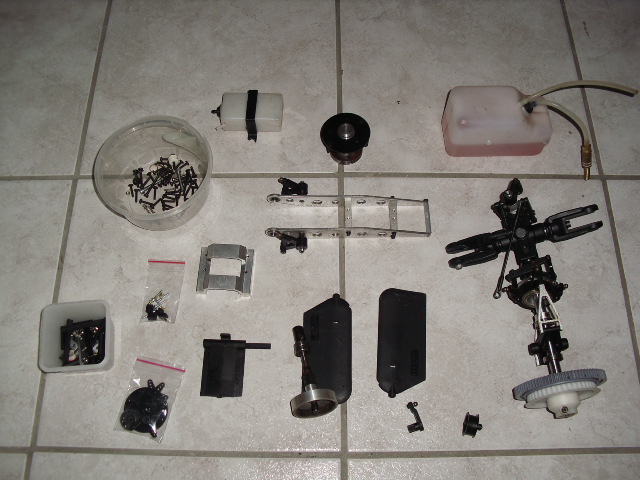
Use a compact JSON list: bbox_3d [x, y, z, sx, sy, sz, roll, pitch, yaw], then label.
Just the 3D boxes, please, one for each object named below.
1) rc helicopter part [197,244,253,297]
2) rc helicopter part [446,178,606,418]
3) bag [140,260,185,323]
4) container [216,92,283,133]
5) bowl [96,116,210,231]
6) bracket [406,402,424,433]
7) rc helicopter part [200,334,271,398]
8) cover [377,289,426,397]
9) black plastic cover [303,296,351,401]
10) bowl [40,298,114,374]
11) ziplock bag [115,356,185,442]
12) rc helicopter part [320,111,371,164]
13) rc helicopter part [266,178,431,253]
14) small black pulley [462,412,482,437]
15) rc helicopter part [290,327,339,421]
[{"bbox_3d":[-0.101,0.031,0.711,0.057,0.014,0.053,3,66,1],"label":"rc helicopter part"},{"bbox_3d":[0.219,0.043,0.666,0.159,0.093,0.258,-4,66,-2],"label":"rc helicopter part"},{"bbox_3d":[-0.167,0.054,0.703,0.039,0.009,0.070,3,66,1],"label":"bag"},{"bbox_3d":[-0.080,-0.151,0.786,0.072,0.028,0.037,0,65,0],"label":"container"},{"bbox_3d":[-0.179,-0.069,0.737,0.130,0.046,0.130,0,66,-1],"label":"bowl"},{"bbox_3d":[0.091,0.173,0.648,0.018,0.009,0.030,-16,66,-8],"label":"bracket"},{"bbox_3d":[-0.083,0.126,0.667,0.068,0.012,0.065,0,65,0],"label":"rc helicopter part"},{"bbox_3d":[0.085,0.104,0.682,0.050,0.011,0.114,4,66,1],"label":"cover"},{"bbox_3d":[0.008,0.109,0.676,0.050,0.011,0.114,0,65,0],"label":"black plastic cover"},{"bbox_3d":[-0.235,0.102,0.659,0.067,0.045,0.068,-5,65,-3],"label":"bowl"},{"bbox_3d":[-0.168,0.156,0.656,0.050,0.011,0.076,13,66,5],"label":"ziplock bag"},{"bbox_3d":[0.029,-0.115,0.764,0.055,0.041,0.055,0,65,0],"label":"rc helicopter part"},{"bbox_3d":[0.031,-0.022,0.728,0.177,0.028,0.088,1,66,0],"label":"rc helicopter part"},{"bbox_3d":[0.147,0.178,0.639,0.018,0.023,0.023,13,66,5],"label":"small black pulley"},{"bbox_3d":[-0.014,0.122,0.660,0.047,0.047,0.086,-10,52,-5],"label":"rc helicopter part"}]

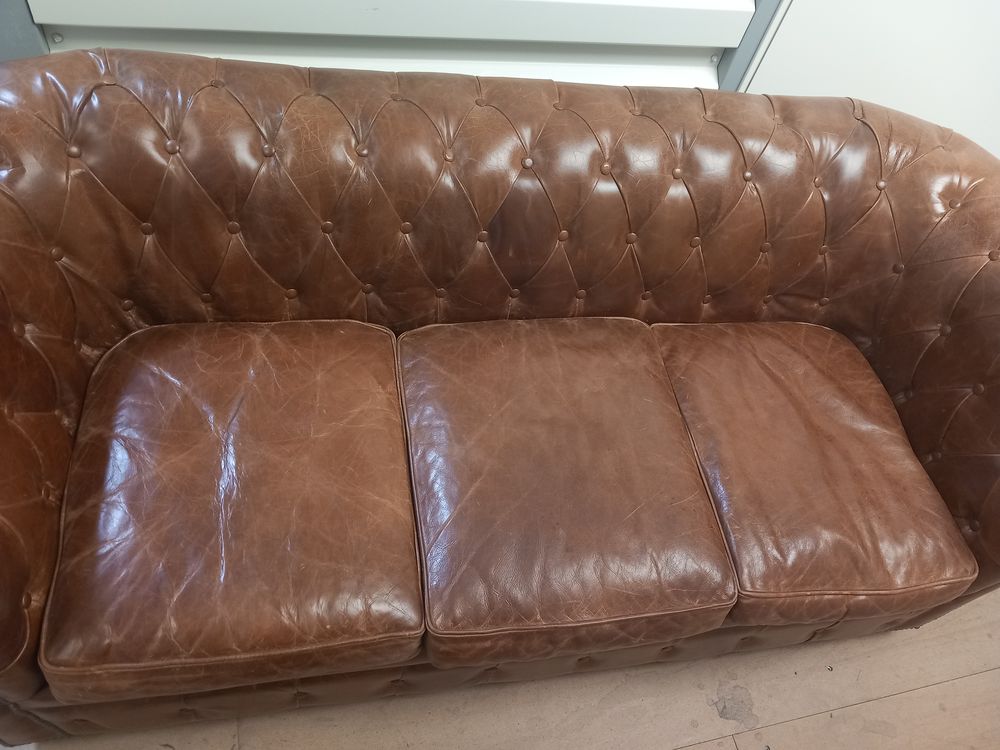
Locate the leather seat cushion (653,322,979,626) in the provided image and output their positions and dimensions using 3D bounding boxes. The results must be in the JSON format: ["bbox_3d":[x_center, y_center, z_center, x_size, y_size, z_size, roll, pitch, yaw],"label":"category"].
[{"bbox_3d":[0.586,0.167,1.560,0.497,0.145,0.592,-1,58,-15],"label":"leather seat cushion"}]

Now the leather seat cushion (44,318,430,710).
[{"bbox_3d":[-0.419,0.187,1.299,0.529,0.145,0.592,-1,58,-15],"label":"leather seat cushion"}]

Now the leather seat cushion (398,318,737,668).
[{"bbox_3d":[0.091,0.177,1.432,0.536,0.145,0.592,-1,58,-15],"label":"leather seat cushion"}]

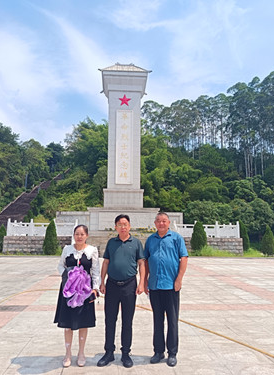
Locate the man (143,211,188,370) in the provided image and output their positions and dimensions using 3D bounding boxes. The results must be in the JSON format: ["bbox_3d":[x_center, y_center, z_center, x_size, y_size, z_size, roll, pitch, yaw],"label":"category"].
[{"bbox_3d":[0.349,1.175,4.207,0.550,1.736,0.360,-1,-8,7],"label":"man"}]

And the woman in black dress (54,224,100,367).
[{"bbox_3d":[-0.715,1.231,4.097,0.540,1.572,0.380,1,-8,-3],"label":"woman in black dress"}]

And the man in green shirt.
[{"bbox_3d":[-0.169,1.176,4.131,0.550,1.702,0.340,0,-8,0],"label":"man in green shirt"}]

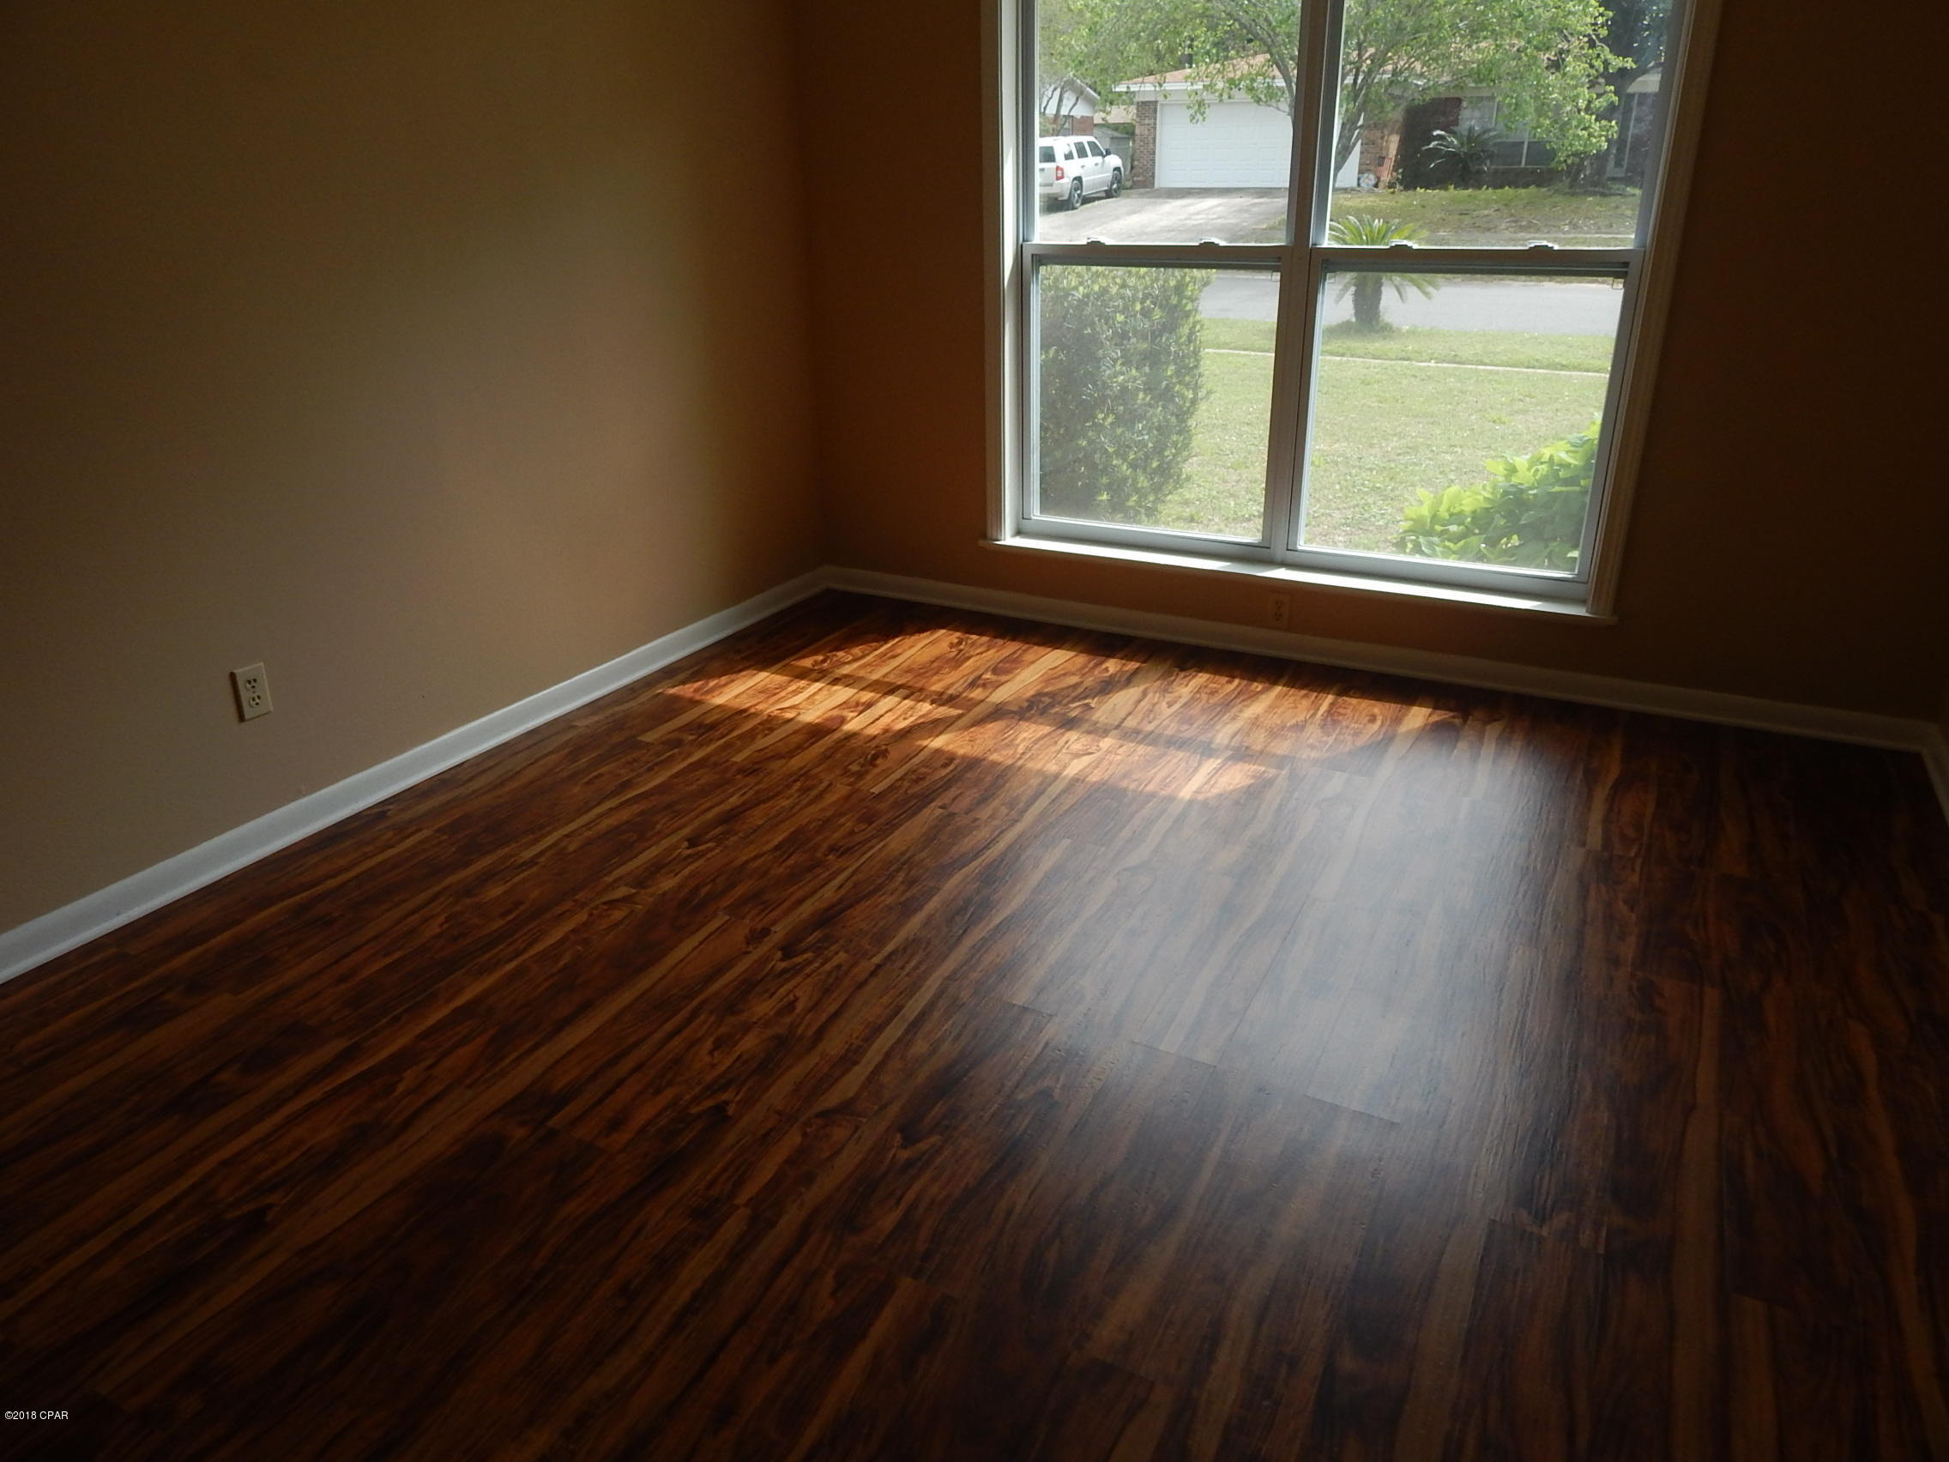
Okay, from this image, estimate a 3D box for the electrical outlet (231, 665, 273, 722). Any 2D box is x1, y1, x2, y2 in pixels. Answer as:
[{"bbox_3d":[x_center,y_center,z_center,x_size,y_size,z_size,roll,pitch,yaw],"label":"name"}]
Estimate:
[{"bbox_3d":[-1.595,-0.085,2.736,0.008,0.115,0.070,11,27,26],"label":"electrical outlet"}]

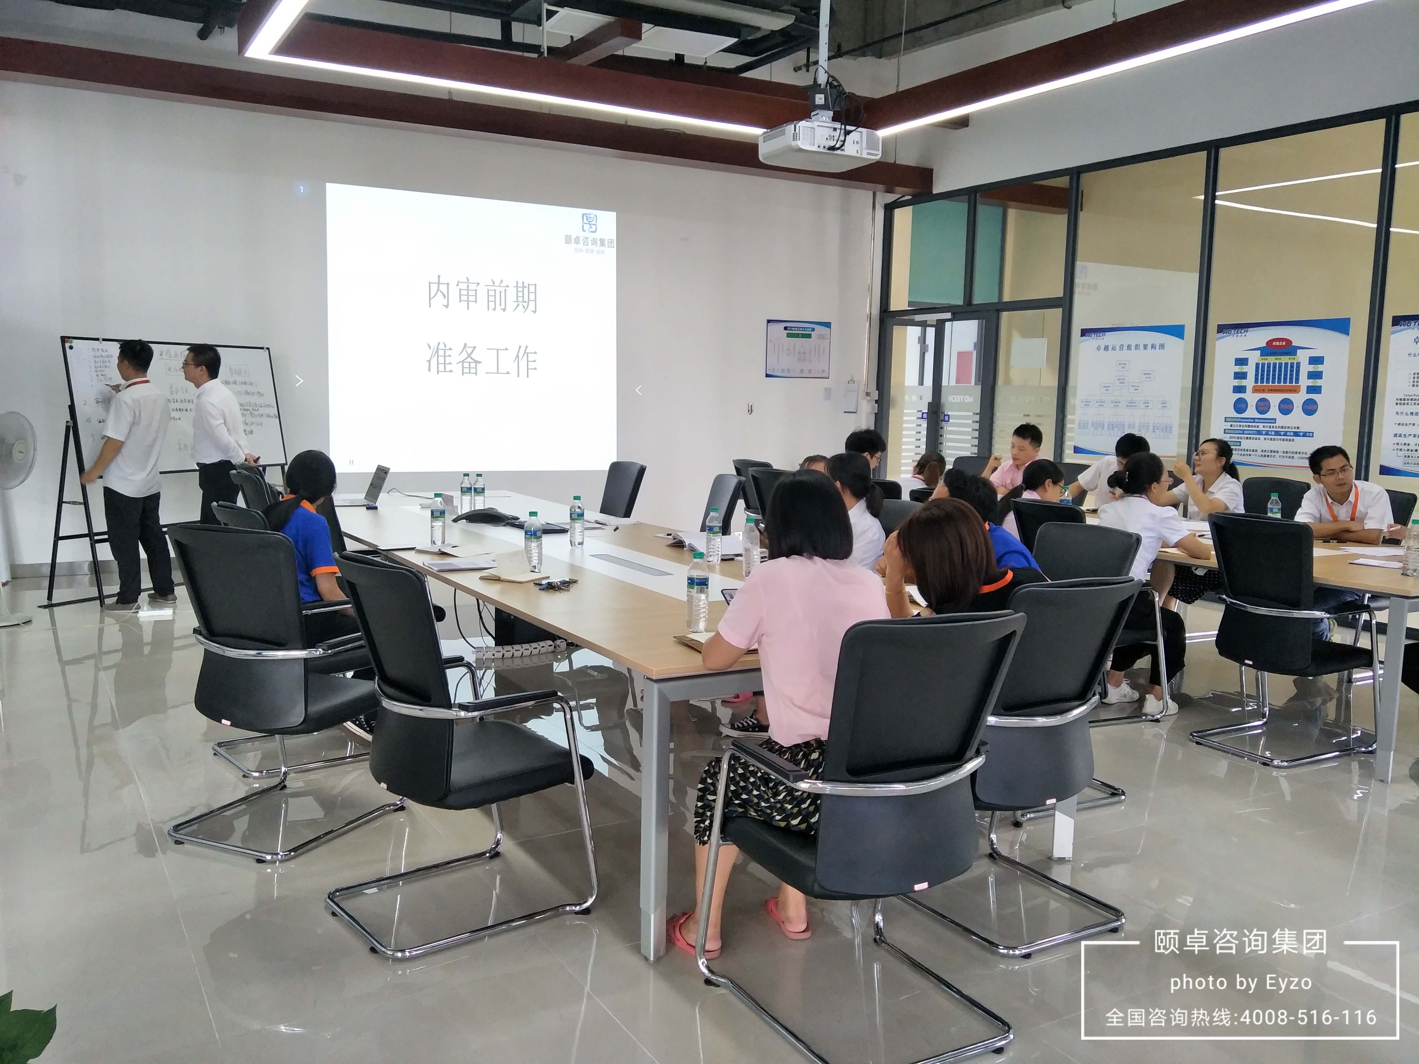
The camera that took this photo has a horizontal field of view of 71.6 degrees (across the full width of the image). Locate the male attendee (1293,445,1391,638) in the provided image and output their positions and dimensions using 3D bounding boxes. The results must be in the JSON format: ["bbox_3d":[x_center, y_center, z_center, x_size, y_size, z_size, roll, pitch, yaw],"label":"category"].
[{"bbox_3d":[3.434,0.192,5.251,0.750,1.250,0.520,-4,9,-37],"label":"male attendee"}]

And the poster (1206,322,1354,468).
[{"bbox_3d":[4.029,-0.971,6.950,0.020,1.020,0.910,-4,9,-36],"label":"poster"}]

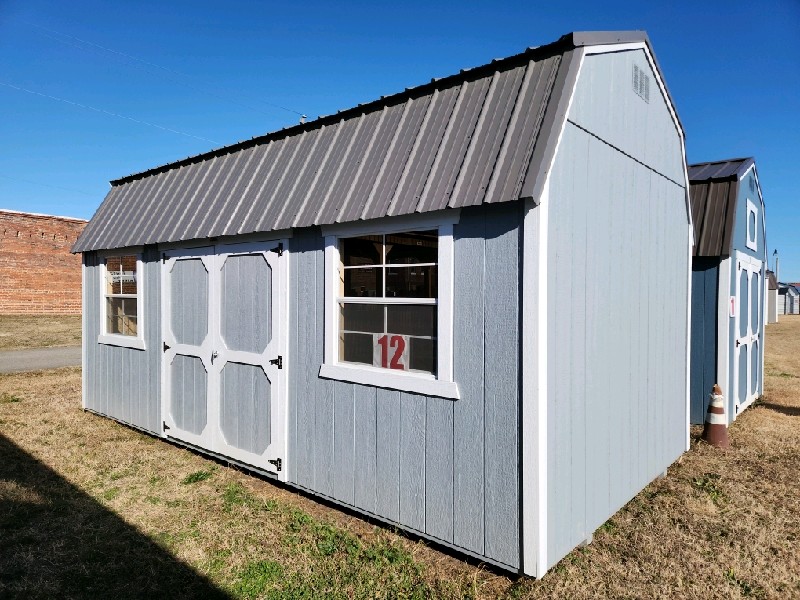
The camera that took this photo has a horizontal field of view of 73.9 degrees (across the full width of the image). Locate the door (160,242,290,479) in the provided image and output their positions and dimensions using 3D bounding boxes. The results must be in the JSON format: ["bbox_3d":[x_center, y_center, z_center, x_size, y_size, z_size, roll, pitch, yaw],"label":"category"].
[{"bbox_3d":[-1.623,0.439,4.661,2.020,1.840,0.080,1,1,40],"label":"door"}]

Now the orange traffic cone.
[{"bbox_3d":[3.197,1.184,5.380,0.300,0.670,0.300,1,1,40],"label":"orange traffic cone"}]

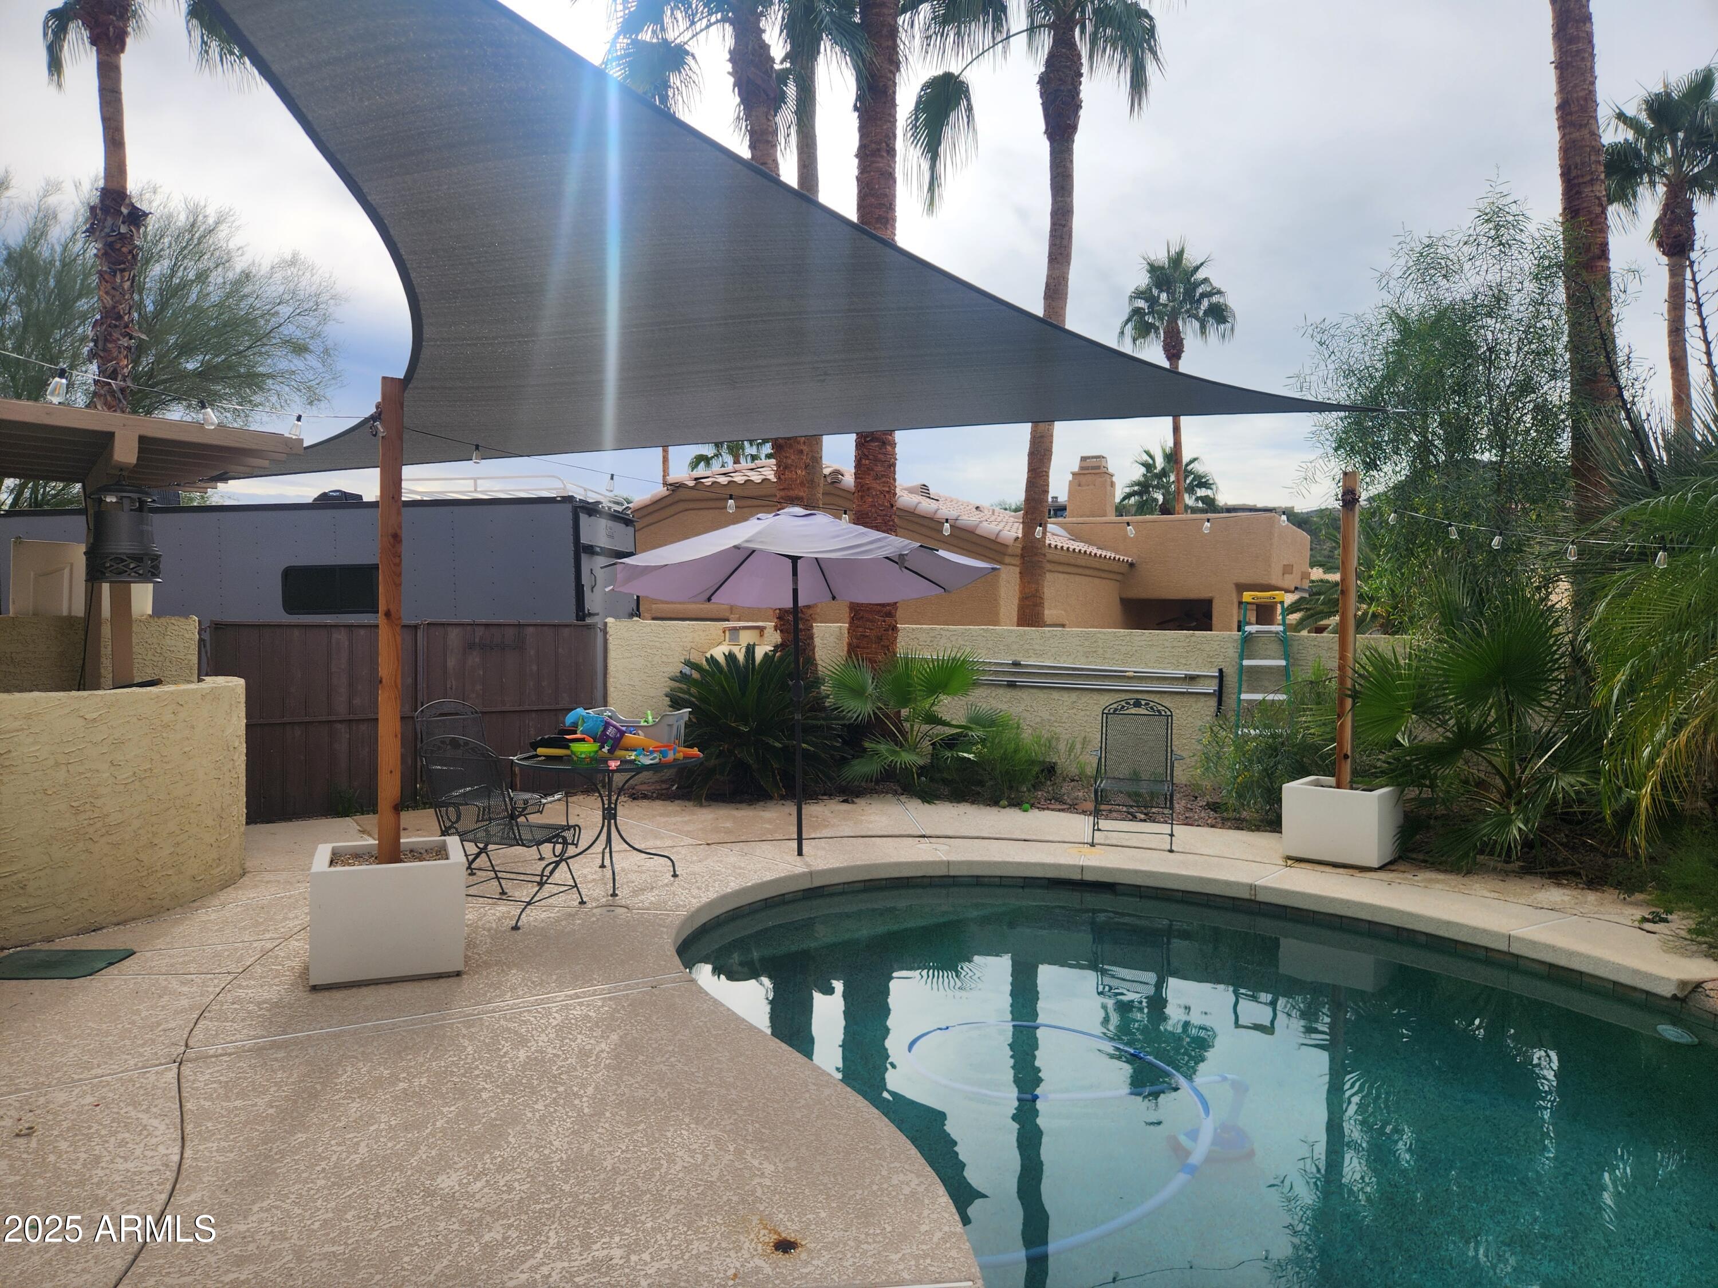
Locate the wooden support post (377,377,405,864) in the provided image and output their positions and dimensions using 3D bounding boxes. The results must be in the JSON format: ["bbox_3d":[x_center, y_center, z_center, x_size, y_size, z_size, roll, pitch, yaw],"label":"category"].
[{"bbox_3d":[-2.009,0.056,4.901,0.090,2.383,0.090,0,1,-22],"label":"wooden support post"}]

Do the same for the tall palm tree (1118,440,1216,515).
[{"bbox_3d":[10.160,-2.930,38.000,3.300,7.700,3.300,1,1,0],"label":"tall palm tree"}]

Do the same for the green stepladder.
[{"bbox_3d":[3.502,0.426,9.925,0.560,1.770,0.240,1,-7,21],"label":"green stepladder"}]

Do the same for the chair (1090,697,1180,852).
[{"bbox_3d":[1.885,0.865,7.810,0.640,0.950,0.680,1,1,18],"label":"chair"}]

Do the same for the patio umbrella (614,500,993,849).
[{"bbox_3d":[-0.375,0.230,7.150,2.500,2.160,2.500,1,1,0],"label":"patio umbrella"}]

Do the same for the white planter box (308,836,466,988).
[{"bbox_3d":[-2.023,1.140,4.925,0.581,0.475,0.571,0,1,-22],"label":"white planter box"}]

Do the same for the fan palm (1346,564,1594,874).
[{"bbox_3d":[4.347,0.462,8.061,1.727,1.897,1.500,2,1,28],"label":"fan palm"}]

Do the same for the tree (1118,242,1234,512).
[{"bbox_3d":[9.390,-5.520,34.000,3.450,13.000,3.450,1,1,0],"label":"tree"}]

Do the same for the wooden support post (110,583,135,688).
[{"bbox_3d":[-3.680,0.220,5.700,0.105,2.120,0.105,0,1,-40],"label":"wooden support post"}]

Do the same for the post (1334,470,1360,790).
[{"bbox_3d":[3.195,0.077,7.472,0.090,2.396,0.090,2,2,36],"label":"post"}]

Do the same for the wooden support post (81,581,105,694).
[{"bbox_3d":[-4.900,0.143,7.307,0.090,2.270,0.090,0,2,-36],"label":"wooden support post"}]

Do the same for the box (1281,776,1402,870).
[{"bbox_3d":[3.100,1.137,7.330,0.570,0.456,0.570,2,1,38],"label":"box"}]

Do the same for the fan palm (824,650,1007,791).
[{"bbox_3d":[0.504,0.660,10.467,1.687,1.211,1.450,1,1,3],"label":"fan palm"}]

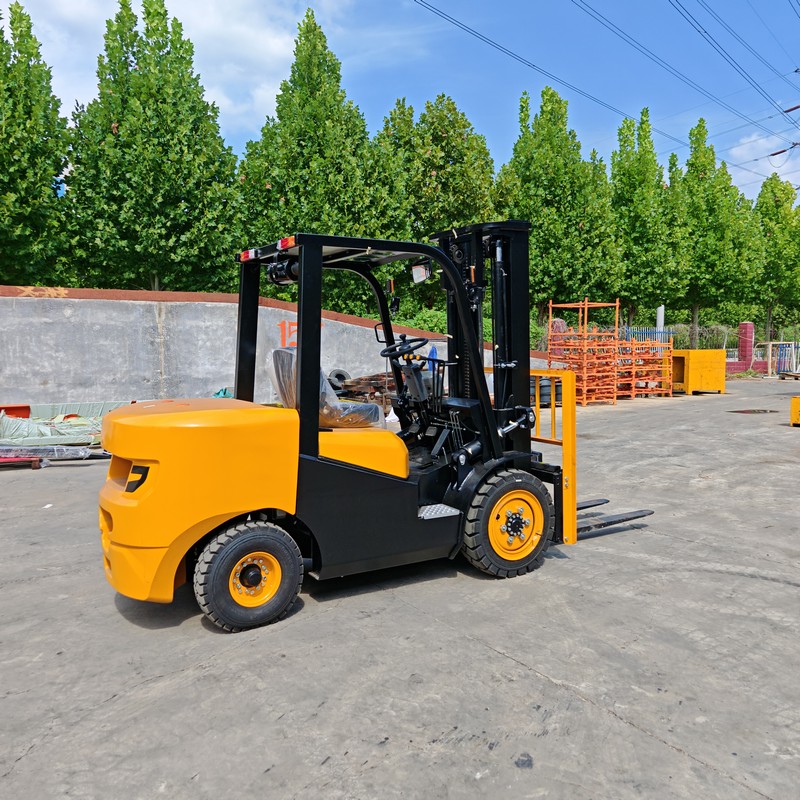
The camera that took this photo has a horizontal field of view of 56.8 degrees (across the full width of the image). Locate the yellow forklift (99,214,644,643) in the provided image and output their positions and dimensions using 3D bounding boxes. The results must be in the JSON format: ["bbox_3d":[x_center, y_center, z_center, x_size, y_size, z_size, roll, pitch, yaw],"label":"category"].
[{"bbox_3d":[0.142,-0.016,4.937,4.030,2.230,1.240,-3,6,-30],"label":"yellow forklift"}]

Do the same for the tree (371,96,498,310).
[{"bbox_3d":[0.875,-4.043,19.311,3.100,7.613,3.100,0,5,3],"label":"tree"}]

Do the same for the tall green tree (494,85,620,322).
[{"bbox_3d":[4.652,-4.797,21.954,3.700,8.606,3.700,1,5,12],"label":"tall green tree"}]

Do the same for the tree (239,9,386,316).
[{"bbox_3d":[-2.080,-4.491,17.260,3.500,8.899,3.500,-1,5,-7],"label":"tree"}]

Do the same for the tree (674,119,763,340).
[{"bbox_3d":[10.923,-5.274,25.929,3.300,8.787,3.300,2,6,22],"label":"tree"}]

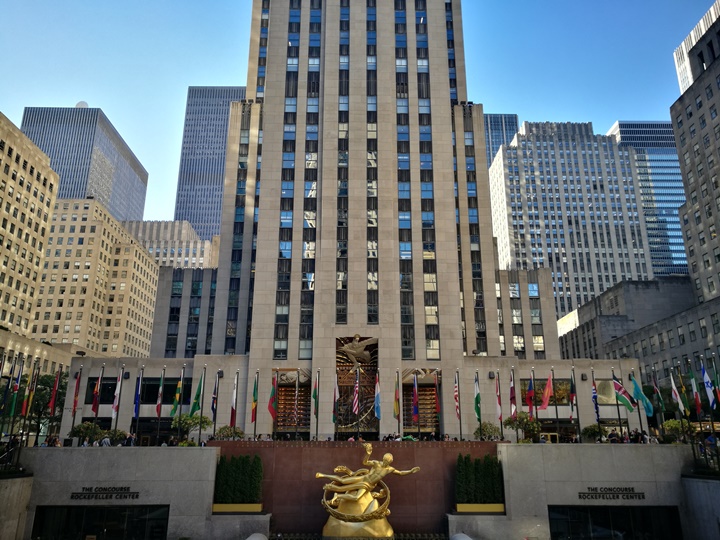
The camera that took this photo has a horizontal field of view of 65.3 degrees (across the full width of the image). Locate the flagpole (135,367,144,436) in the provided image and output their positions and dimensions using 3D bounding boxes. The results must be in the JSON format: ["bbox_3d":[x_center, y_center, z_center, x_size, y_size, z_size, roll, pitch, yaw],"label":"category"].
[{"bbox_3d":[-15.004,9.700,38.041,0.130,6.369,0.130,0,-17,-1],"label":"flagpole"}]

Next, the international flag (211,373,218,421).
[{"bbox_3d":[-9.584,8.470,37.253,0.420,3.180,0.350,0,-17,-1],"label":"international flag"}]

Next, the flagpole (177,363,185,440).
[{"bbox_3d":[-11.191,8.884,34.798,0.130,5.970,0.130,0,-17,-1],"label":"flagpole"}]

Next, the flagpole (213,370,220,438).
[{"bbox_3d":[-9.899,9.949,38.795,0.140,5.996,0.140,0,-17,0],"label":"flagpole"}]

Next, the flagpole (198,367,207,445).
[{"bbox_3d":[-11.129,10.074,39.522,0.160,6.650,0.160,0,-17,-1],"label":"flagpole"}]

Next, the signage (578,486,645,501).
[{"bbox_3d":[15.862,14.111,35.462,4.244,0.801,0.100,0,-17,-1],"label":"signage"}]

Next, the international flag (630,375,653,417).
[{"bbox_3d":[18.422,8.198,36.753,1.440,2.694,0.600,0,-17,0],"label":"international flag"}]

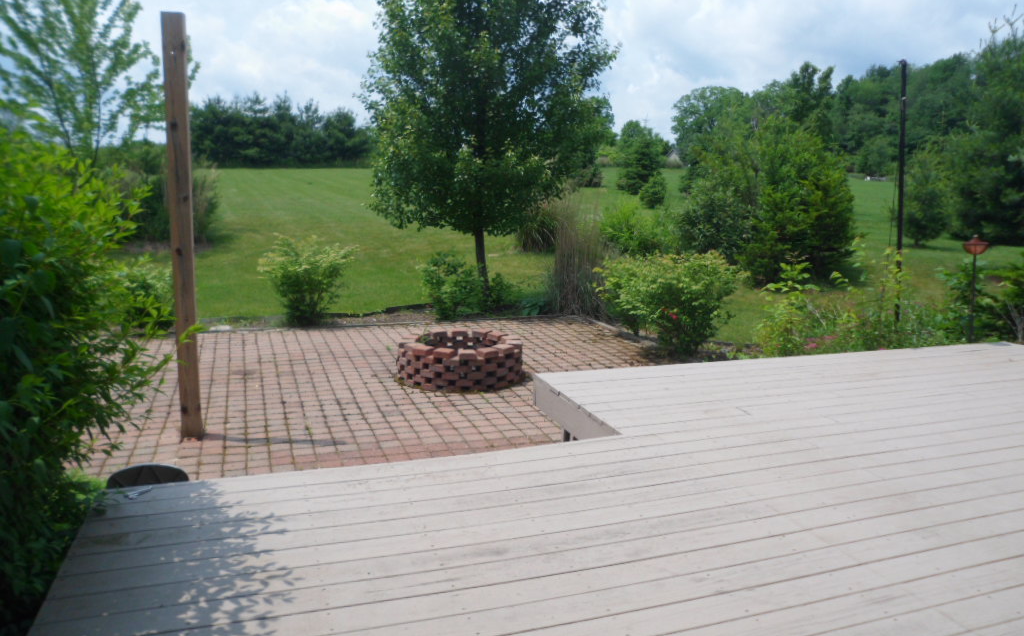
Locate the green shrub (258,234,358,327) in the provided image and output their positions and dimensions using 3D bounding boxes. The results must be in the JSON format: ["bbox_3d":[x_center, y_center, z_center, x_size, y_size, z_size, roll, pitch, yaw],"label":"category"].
[{"bbox_3d":[-2.645,-0.496,9.900,1.287,1.176,1.150,1,10,0],"label":"green shrub"}]

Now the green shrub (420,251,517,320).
[{"bbox_3d":[-0.591,-0.442,10.450,1.304,0.966,1.100,1,10,0],"label":"green shrub"}]

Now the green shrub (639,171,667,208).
[{"bbox_3d":[6.942,-6.349,38.000,1.383,1.906,1.350,1,10,0],"label":"green shrub"}]

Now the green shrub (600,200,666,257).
[{"bbox_3d":[2.780,-2.014,17.600,1.510,1.371,1.400,1,10,0],"label":"green shrub"}]

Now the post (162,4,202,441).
[{"bbox_3d":[-2.303,-0.578,5.388,0.145,2.949,0.145,-2,11,-19],"label":"post"}]

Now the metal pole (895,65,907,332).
[{"bbox_3d":[4.801,-1.445,9.495,0.065,3.374,0.065,-4,10,1],"label":"metal pole"}]

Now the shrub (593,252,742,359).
[{"bbox_3d":[1.801,-0.173,8.850,1.657,1.180,1.400,1,10,0],"label":"shrub"}]

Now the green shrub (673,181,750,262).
[{"bbox_3d":[4.228,-2.013,16.300,1.653,1.829,1.500,1,10,0],"label":"green shrub"}]

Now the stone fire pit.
[{"bbox_3d":[-0.500,0.390,7.500,1.208,0.344,1.208,1,10,0],"label":"stone fire pit"}]

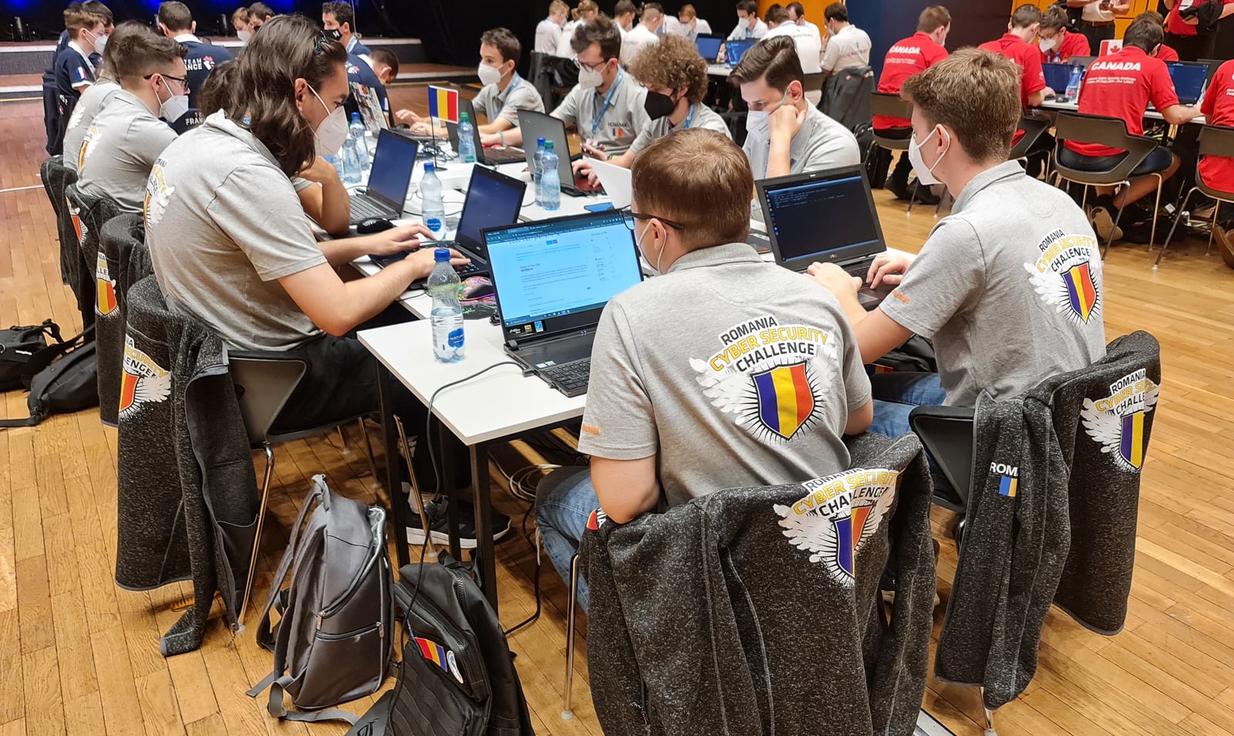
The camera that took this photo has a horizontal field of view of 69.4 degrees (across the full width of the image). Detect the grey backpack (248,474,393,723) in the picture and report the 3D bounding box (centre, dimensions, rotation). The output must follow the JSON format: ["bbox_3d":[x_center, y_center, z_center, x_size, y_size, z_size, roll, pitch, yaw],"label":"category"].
[{"bbox_3d":[-0.644,0.480,2.016,0.250,0.450,0.290,5,20,-24],"label":"grey backpack"}]

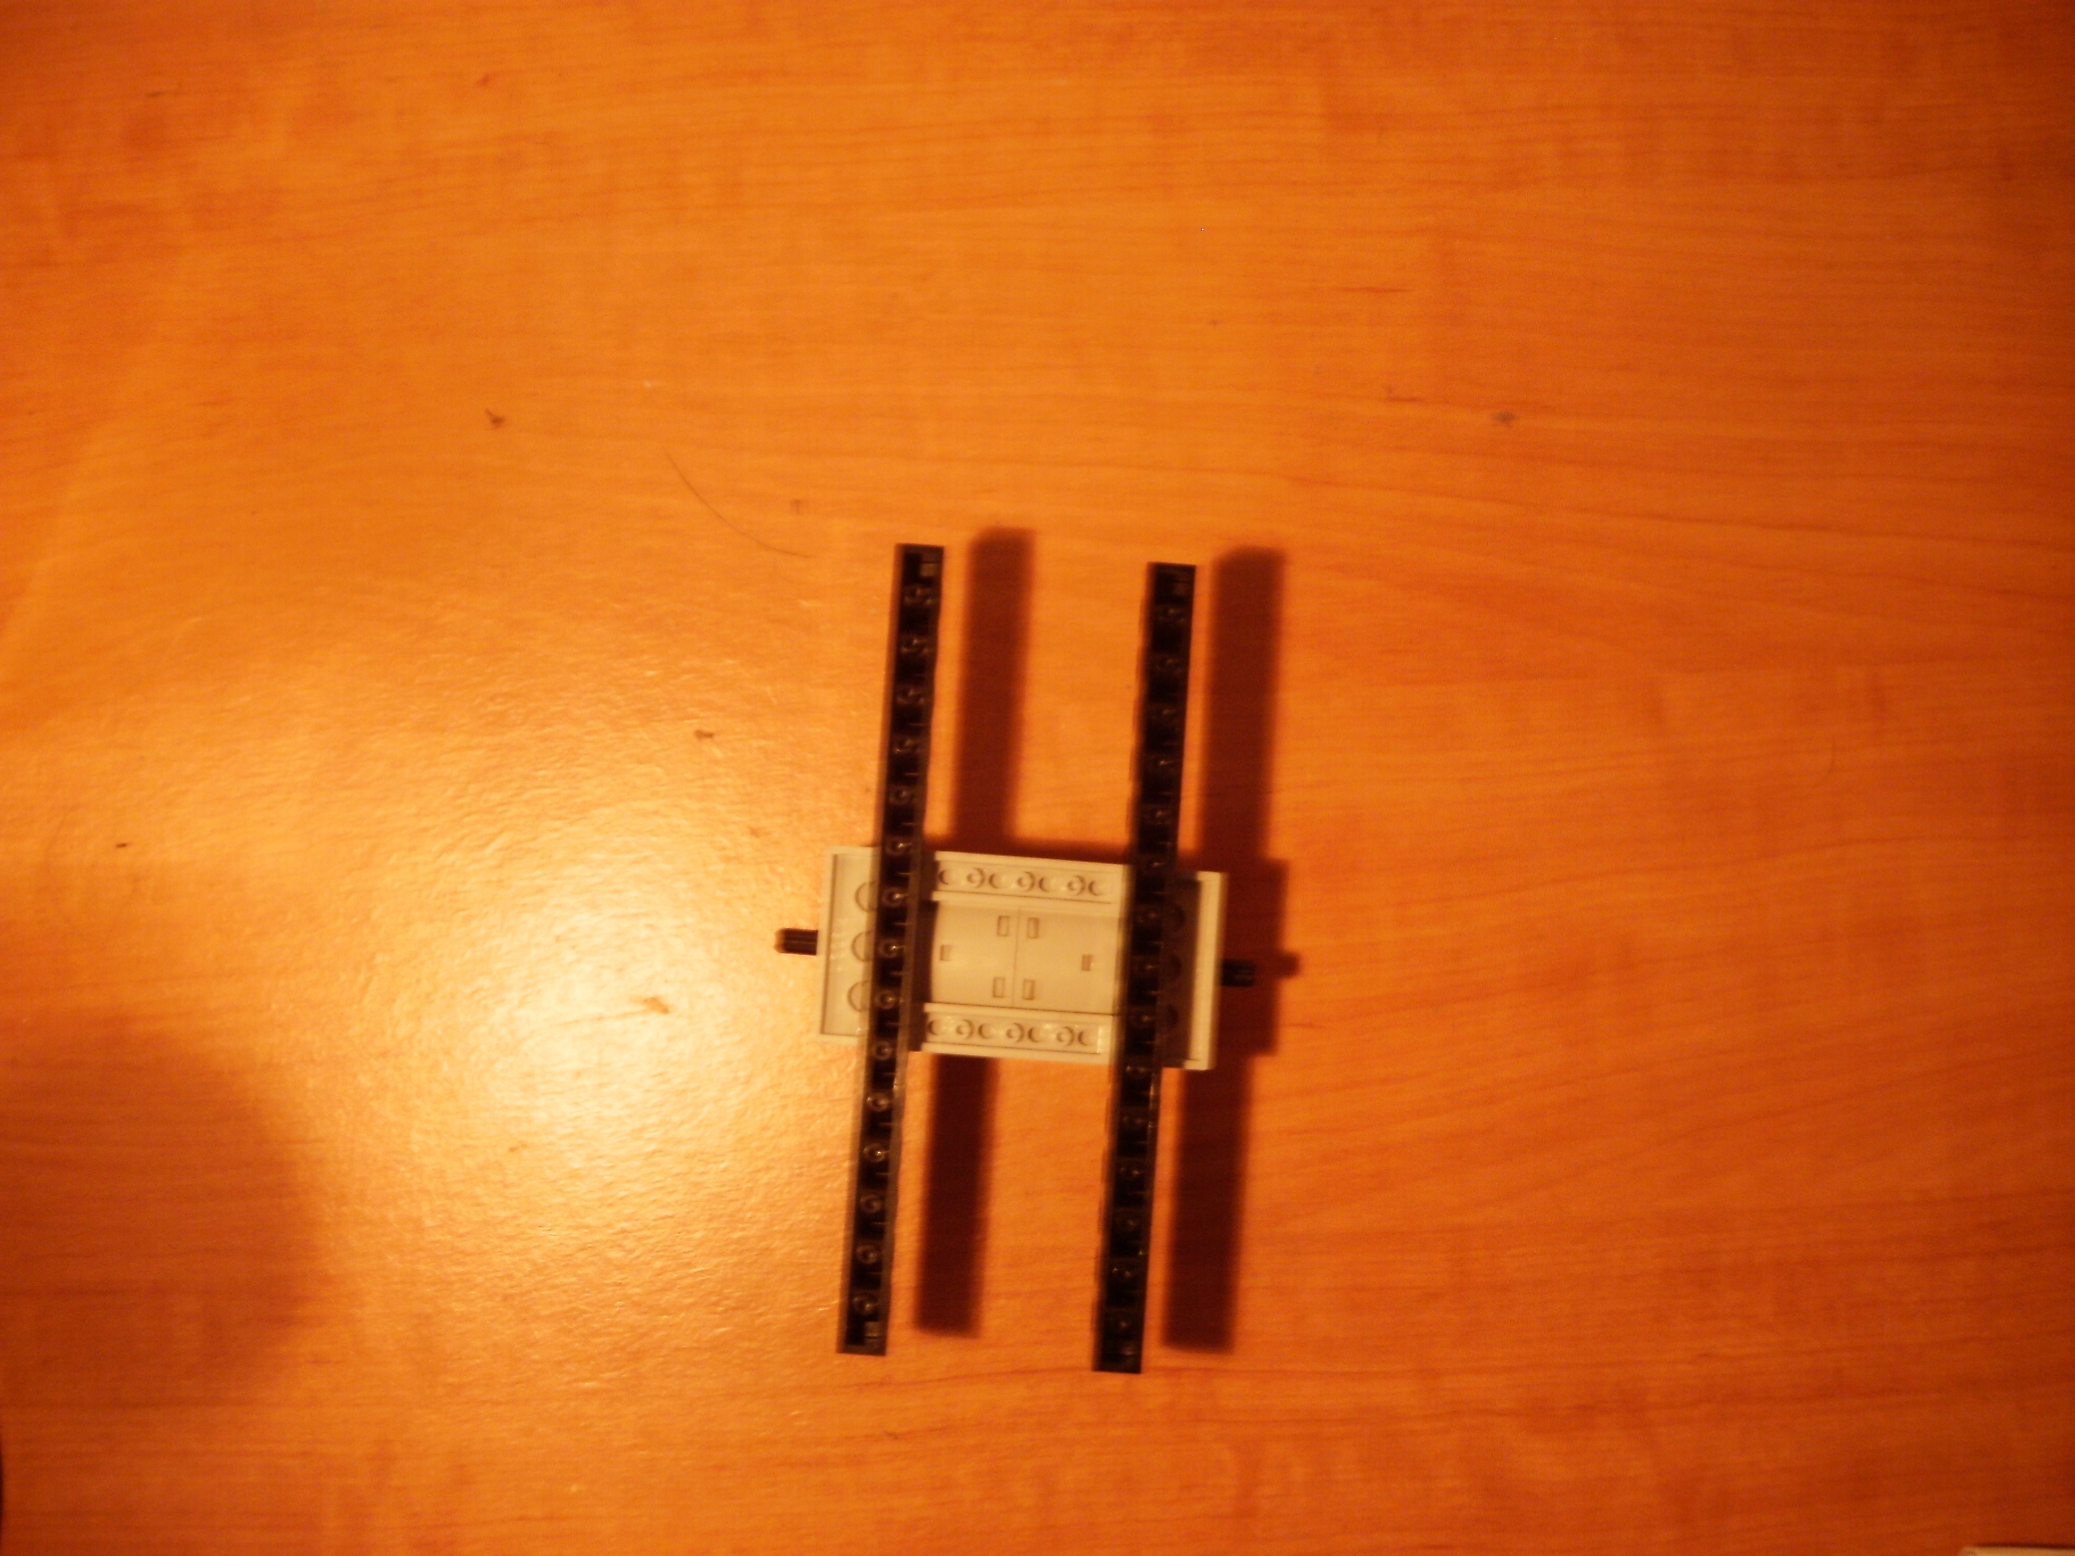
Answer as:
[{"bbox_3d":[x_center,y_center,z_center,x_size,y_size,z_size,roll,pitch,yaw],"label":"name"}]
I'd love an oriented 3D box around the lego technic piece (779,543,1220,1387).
[{"bbox_3d":[-0.003,0.029,0.348,0.079,0.034,0.128,4,88,1],"label":"lego technic piece"}]

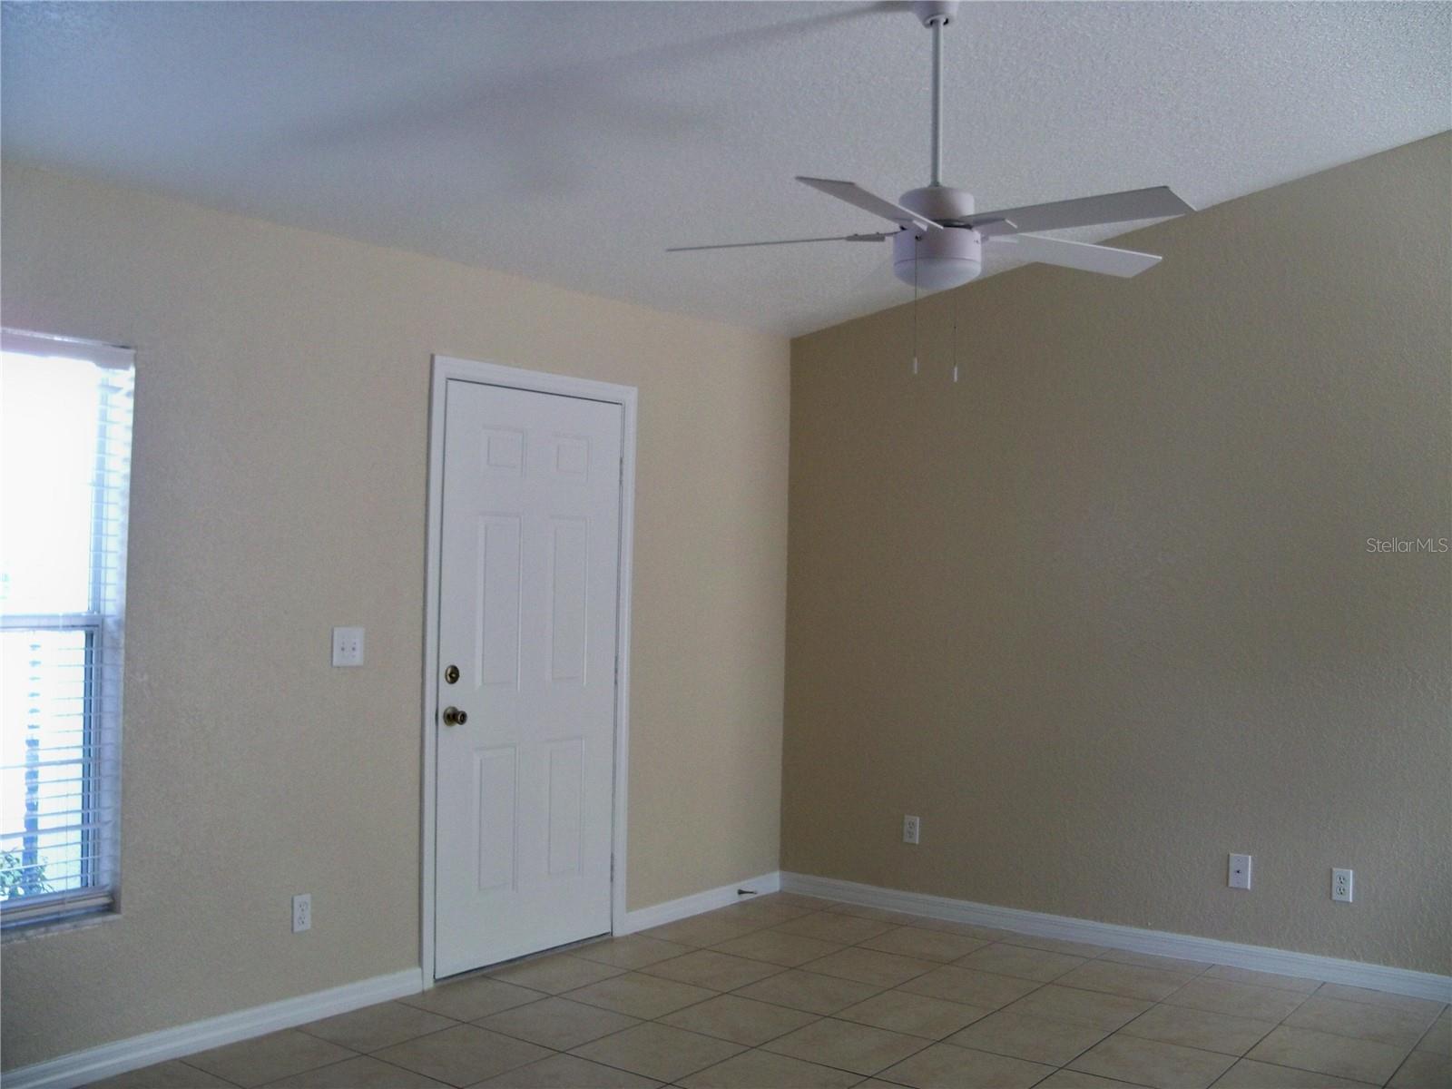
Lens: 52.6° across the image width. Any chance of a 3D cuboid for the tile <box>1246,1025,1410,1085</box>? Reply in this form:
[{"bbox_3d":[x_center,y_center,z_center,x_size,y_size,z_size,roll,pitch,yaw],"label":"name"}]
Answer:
[{"bbox_3d":[1.801,1.523,4.309,0.400,0.010,0.400,0,-1,37],"label":"tile"}]

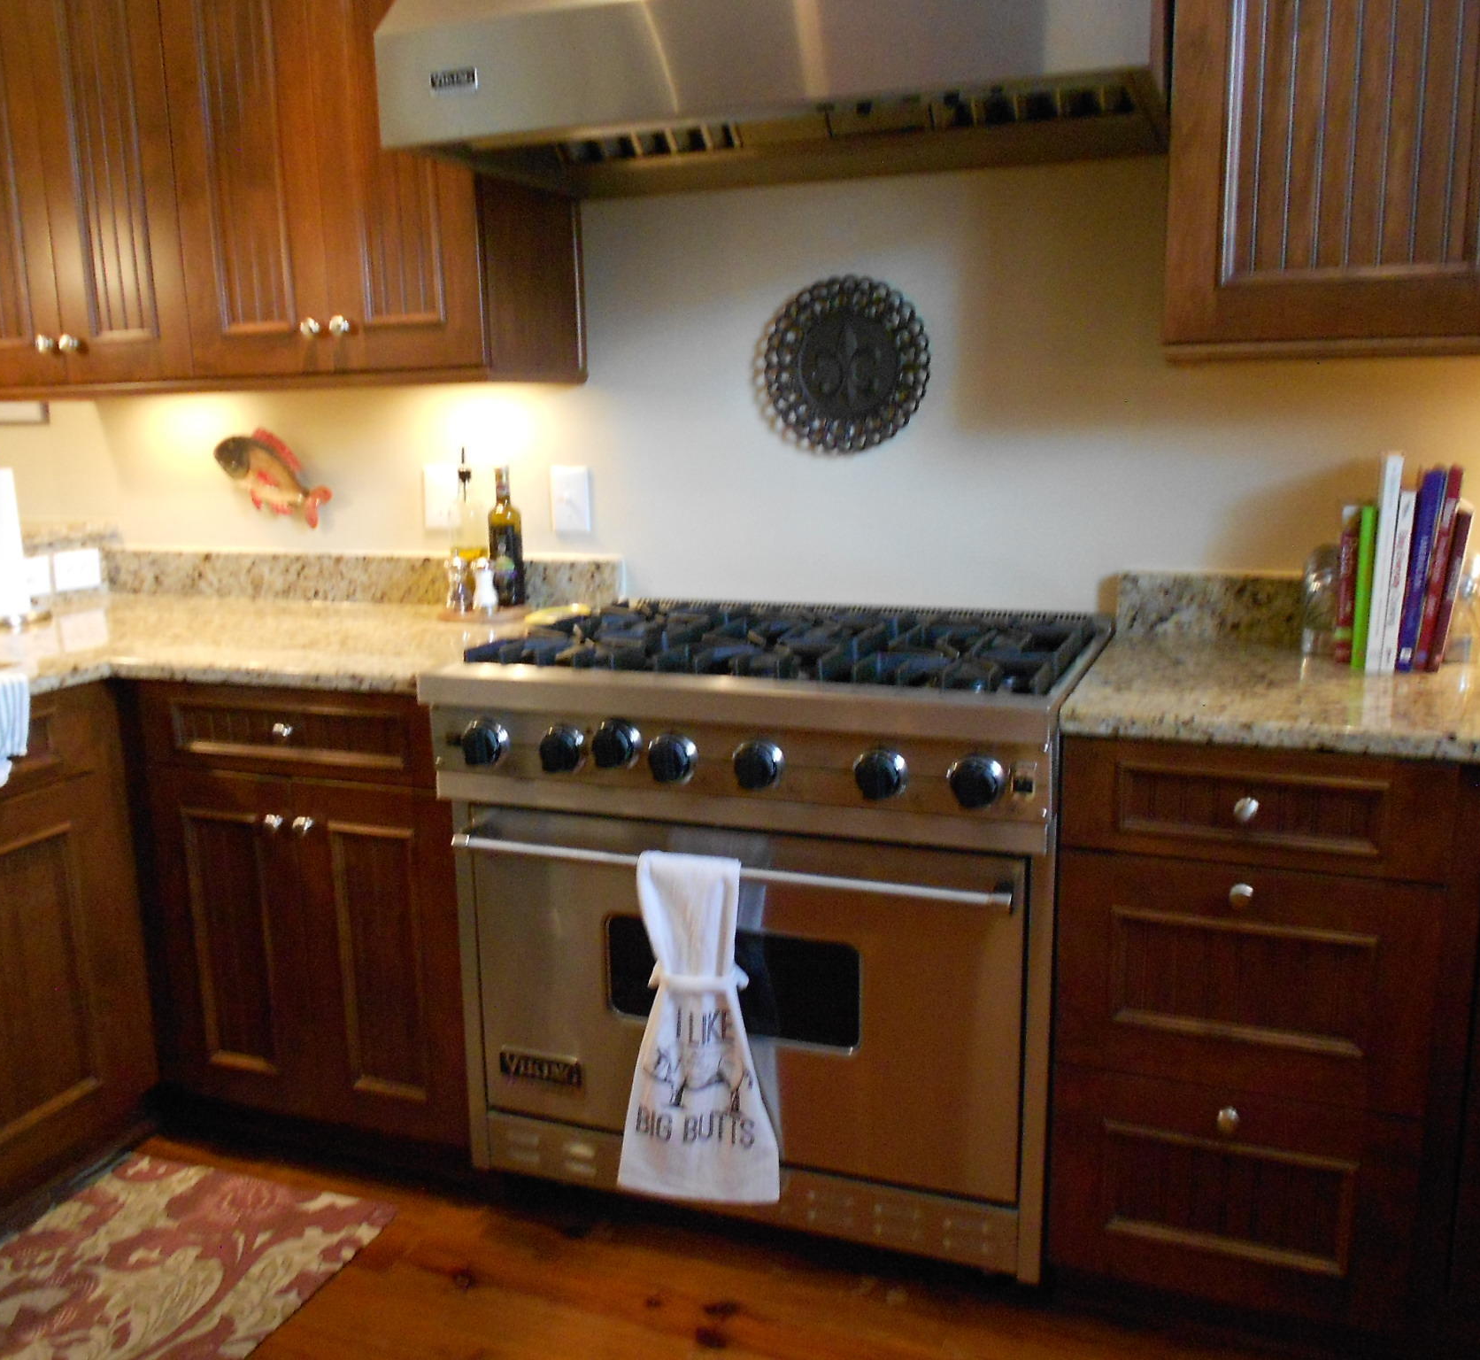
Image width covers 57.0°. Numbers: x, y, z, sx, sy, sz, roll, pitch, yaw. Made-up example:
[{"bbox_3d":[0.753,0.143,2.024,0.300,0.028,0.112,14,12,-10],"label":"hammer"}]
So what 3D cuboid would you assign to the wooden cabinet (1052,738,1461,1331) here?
[{"bbox_3d":[0.738,0.387,2.011,0.448,0.751,0.660,3,12,21],"label":"wooden cabinet"}]

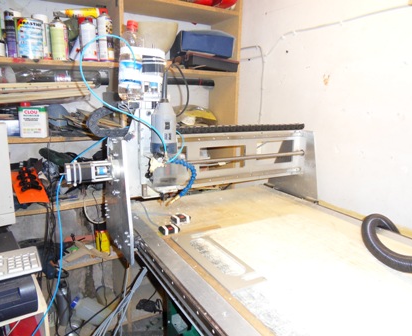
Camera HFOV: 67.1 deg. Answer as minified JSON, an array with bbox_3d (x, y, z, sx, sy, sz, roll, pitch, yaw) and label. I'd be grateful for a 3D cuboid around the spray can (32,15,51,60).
[{"bbox_3d":[-0.732,-0.581,1.392,0.065,0.200,0.065,-6,13,-29],"label":"spray can"}]

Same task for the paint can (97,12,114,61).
[{"bbox_3d":[-0.472,-0.607,1.472,0.065,0.226,0.065,-6,13,-29],"label":"paint can"}]

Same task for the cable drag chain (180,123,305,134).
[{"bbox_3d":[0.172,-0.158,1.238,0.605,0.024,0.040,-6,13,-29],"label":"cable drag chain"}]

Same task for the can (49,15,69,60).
[{"bbox_3d":[-0.649,-0.569,1.375,0.066,0.185,0.066,-6,13,-29],"label":"can"}]

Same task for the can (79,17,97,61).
[{"bbox_3d":[-0.543,-0.585,1.447,0.065,0.191,0.065,-6,13,-29],"label":"can"}]

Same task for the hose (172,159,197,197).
[{"bbox_3d":[-0.064,0.028,0.942,0.077,0.114,0.045,-6,13,-29],"label":"hose"}]

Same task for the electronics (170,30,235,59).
[{"bbox_3d":[-0.021,-0.707,1.816,0.320,0.115,0.200,-4,13,-24],"label":"electronics"}]

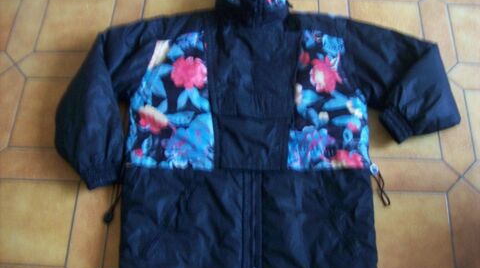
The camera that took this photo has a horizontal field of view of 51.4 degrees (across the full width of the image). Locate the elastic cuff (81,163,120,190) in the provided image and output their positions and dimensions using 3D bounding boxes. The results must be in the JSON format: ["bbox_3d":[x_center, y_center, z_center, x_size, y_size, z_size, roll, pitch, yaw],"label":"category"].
[{"bbox_3d":[-0.351,0.108,1.264,0.102,0.050,0.066,-6,64,-2],"label":"elastic cuff"}]

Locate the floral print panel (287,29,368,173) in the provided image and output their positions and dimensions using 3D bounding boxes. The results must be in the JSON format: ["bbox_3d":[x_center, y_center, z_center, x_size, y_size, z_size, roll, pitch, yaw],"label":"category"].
[{"bbox_3d":[0.227,-0.102,1.335,0.203,0.040,0.431,1,64,1],"label":"floral print panel"}]

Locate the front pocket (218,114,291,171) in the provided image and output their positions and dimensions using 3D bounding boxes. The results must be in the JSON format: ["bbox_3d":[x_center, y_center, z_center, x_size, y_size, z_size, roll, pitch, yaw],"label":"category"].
[{"bbox_3d":[0.034,0.025,1.276,0.183,0.030,0.149,1,64,1],"label":"front pocket"}]

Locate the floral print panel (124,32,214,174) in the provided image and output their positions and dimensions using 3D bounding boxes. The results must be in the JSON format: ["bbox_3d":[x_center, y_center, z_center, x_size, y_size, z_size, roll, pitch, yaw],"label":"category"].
[{"bbox_3d":[-0.165,-0.101,1.341,0.211,0.040,0.418,1,64,1],"label":"floral print panel"}]

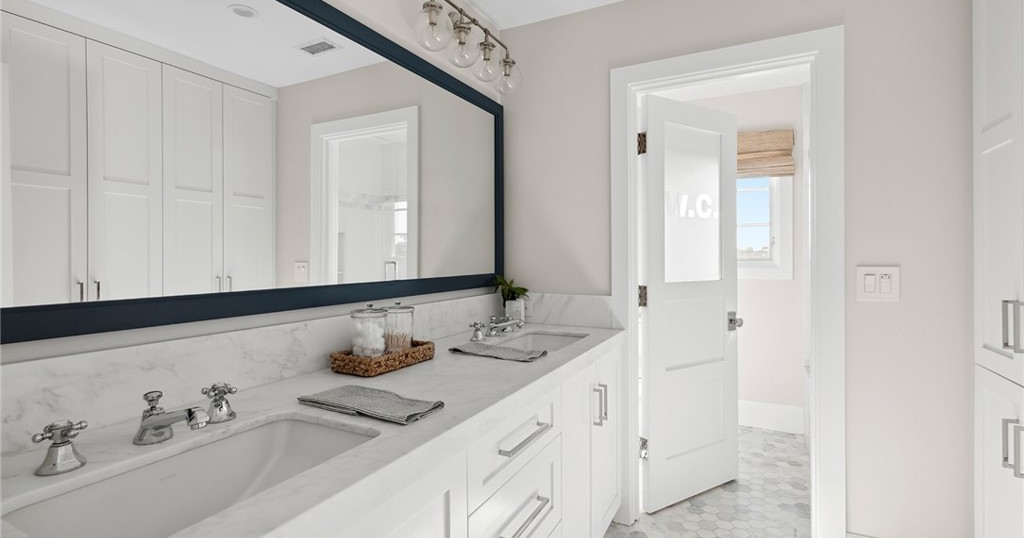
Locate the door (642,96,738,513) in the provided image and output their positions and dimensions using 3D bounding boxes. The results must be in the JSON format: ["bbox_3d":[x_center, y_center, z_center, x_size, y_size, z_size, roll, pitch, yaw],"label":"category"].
[{"bbox_3d":[0.946,0.171,2.366,0.675,2.015,0.036,-1,1,-29],"label":"door"}]

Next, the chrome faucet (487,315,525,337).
[{"bbox_3d":[-0.034,0.246,1.969,0.163,0.084,0.060,0,1,26],"label":"chrome faucet"}]

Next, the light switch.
[{"bbox_3d":[1.351,0.056,1.677,0.127,0.128,0.012,0,1,26],"label":"light switch"}]

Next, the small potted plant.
[{"bbox_3d":[-0.003,0.155,2.259,0.140,0.240,0.130,0,1,26],"label":"small potted plant"}]

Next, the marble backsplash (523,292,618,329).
[{"bbox_3d":[0.227,0.201,2.235,0.535,0.156,0.020,0,1,26],"label":"marble backsplash"}]

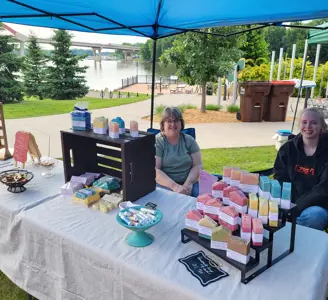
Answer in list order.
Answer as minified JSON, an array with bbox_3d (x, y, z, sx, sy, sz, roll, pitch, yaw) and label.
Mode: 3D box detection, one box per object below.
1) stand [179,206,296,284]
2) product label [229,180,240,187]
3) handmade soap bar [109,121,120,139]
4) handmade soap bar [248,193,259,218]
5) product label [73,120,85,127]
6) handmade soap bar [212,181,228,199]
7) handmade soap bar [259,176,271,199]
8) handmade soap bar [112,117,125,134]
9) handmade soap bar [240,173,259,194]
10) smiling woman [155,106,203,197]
[{"bbox_3d":[0.269,0.275,1.108,0.279,0.183,0.293,-13,20,-37],"label":"stand"},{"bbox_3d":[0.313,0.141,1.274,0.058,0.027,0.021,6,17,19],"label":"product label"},{"bbox_3d":[-0.259,-0.107,1.541,0.031,0.084,0.068,-7,18,-25],"label":"handmade soap bar"},{"bbox_3d":[0.333,0.200,1.106,0.029,0.080,0.066,3,17,9],"label":"handmade soap bar"},{"bbox_3d":[-0.455,-0.139,1.600,0.069,0.033,0.002,3,17,12],"label":"product label"},{"bbox_3d":[0.233,0.158,1.219,0.068,0.065,0.027,8,18,25],"label":"handmade soap bar"},{"bbox_3d":[0.377,0.141,1.121,0.027,0.067,0.068,1,16,5],"label":"handmade soap bar"},{"bbox_3d":[-0.242,-0.128,1.610,0.070,0.085,0.031,2,16,8],"label":"handmade soap bar"},{"bbox_3d":[0.335,0.124,1.179,0.069,0.067,0.027,4,17,13],"label":"handmade soap bar"},{"bbox_3d":[0.064,0.263,2.196,0.500,1.108,0.700,3,17,7],"label":"smiling woman"}]

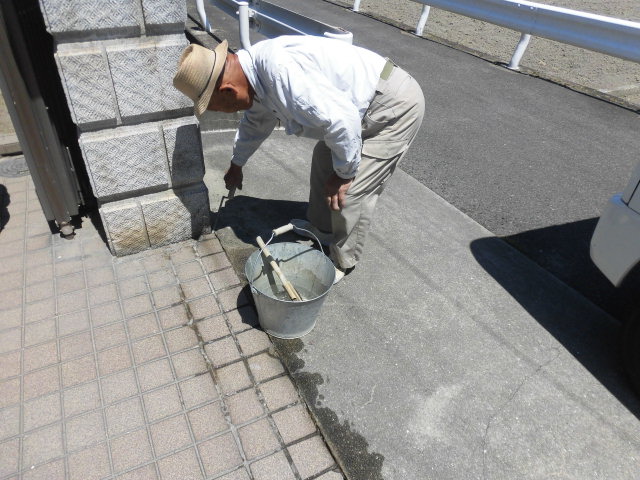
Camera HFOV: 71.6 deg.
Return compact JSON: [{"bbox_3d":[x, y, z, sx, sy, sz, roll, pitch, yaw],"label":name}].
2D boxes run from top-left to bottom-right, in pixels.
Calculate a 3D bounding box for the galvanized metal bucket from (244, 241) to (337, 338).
[{"bbox_3d":[-0.107,0.190,1.565,0.300,0.236,0.300,4,38,-3],"label":"galvanized metal bucket"}]

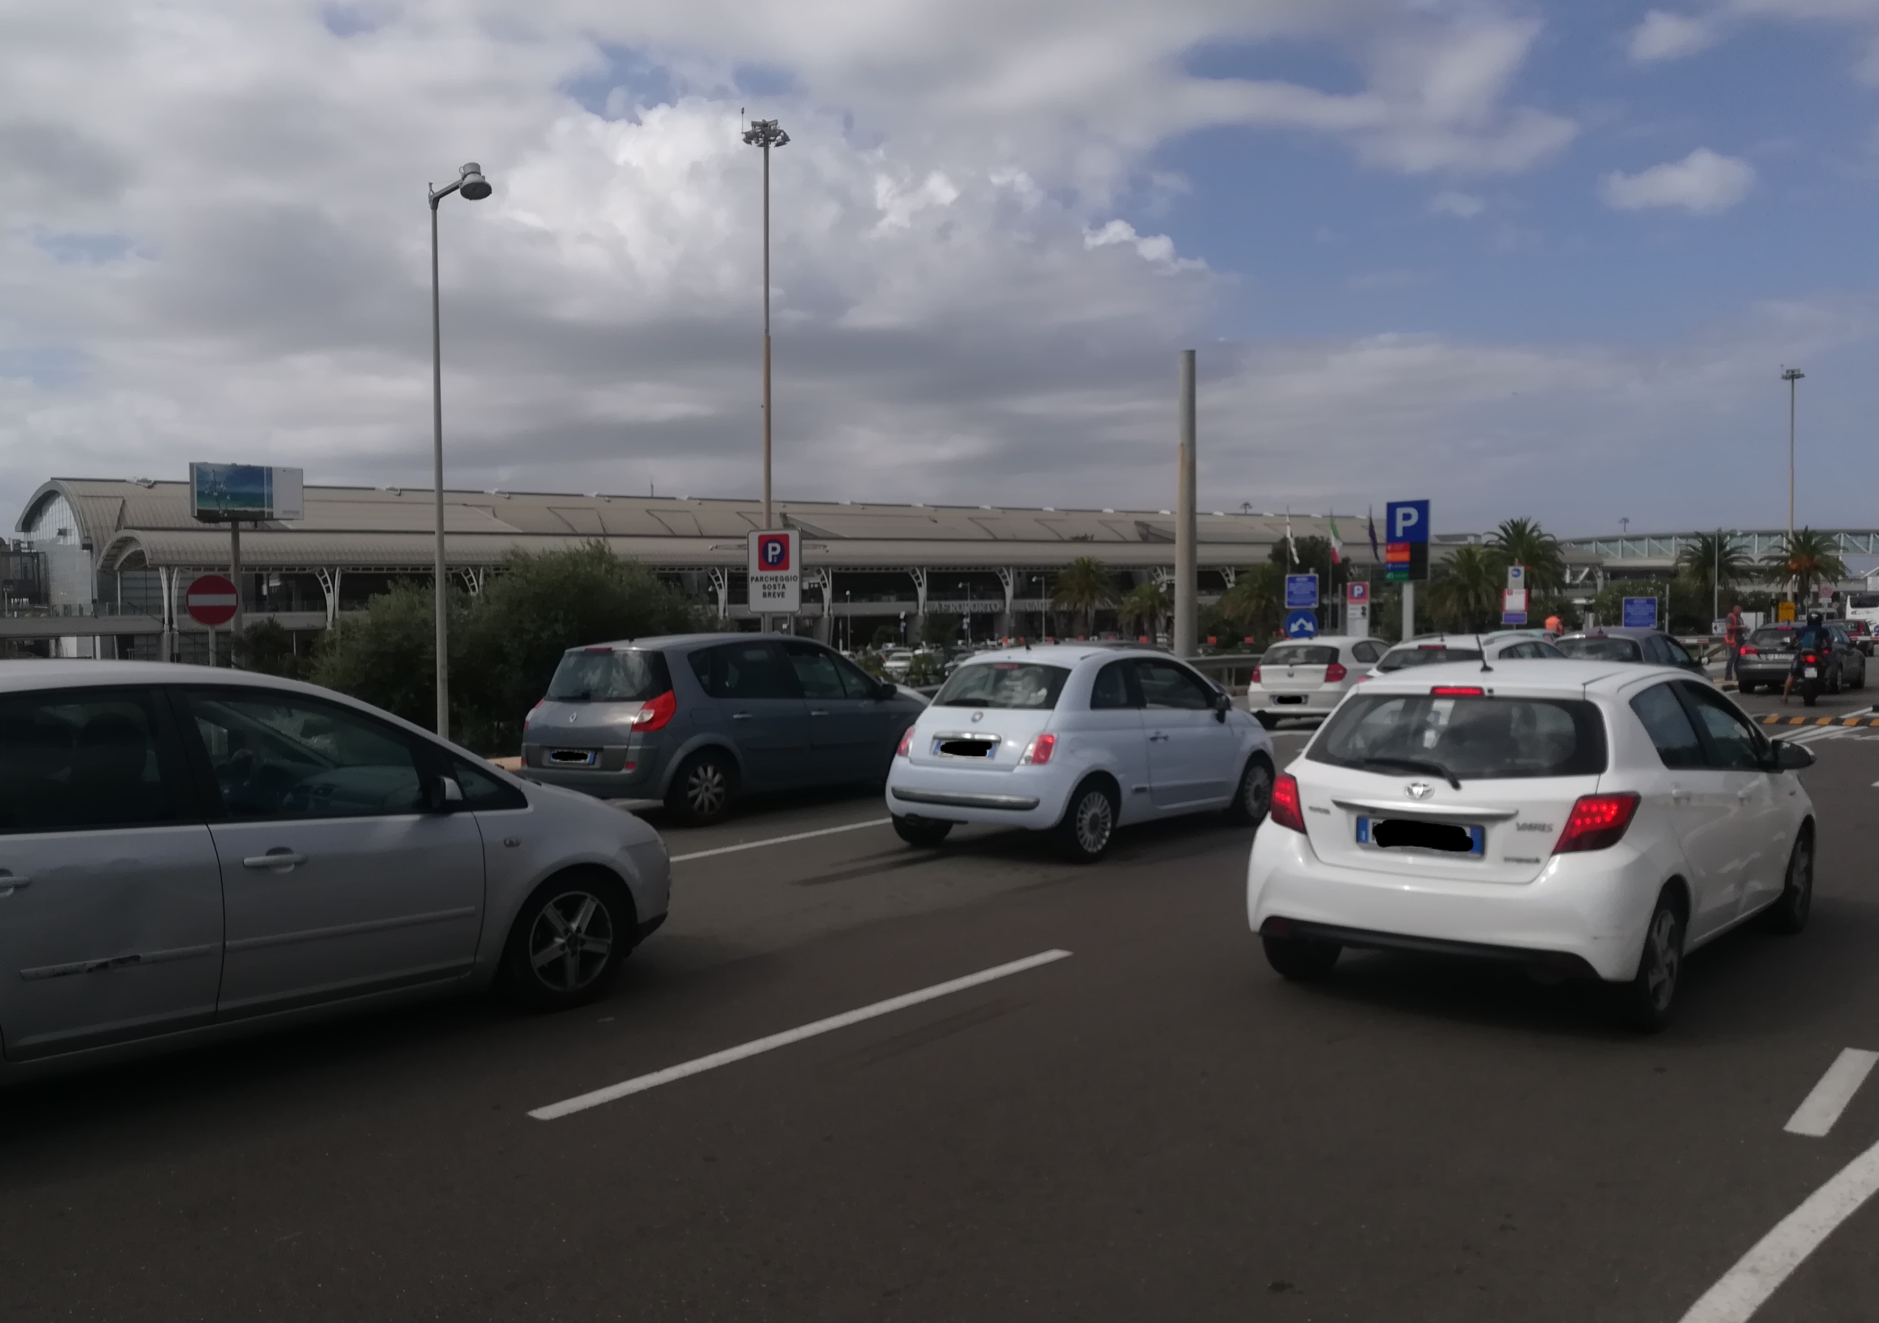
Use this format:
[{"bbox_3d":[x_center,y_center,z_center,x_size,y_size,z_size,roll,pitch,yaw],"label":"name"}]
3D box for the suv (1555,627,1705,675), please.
[{"bbox_3d":[11.710,0.096,23.968,1.820,1.540,4.350,1,3,40],"label":"suv"}]

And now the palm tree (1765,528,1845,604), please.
[{"bbox_3d":[52.706,-4.729,85.877,4.800,6.691,4.800,0,2,0],"label":"palm tree"}]

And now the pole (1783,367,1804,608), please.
[{"bbox_3d":[83.153,-15.766,137.540,2.100,25.091,2.100,0,2,0],"label":"pole"}]

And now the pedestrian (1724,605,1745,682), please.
[{"bbox_3d":[17.983,-0.406,31.968,0.420,1.746,0.550,0,2,5],"label":"pedestrian"}]

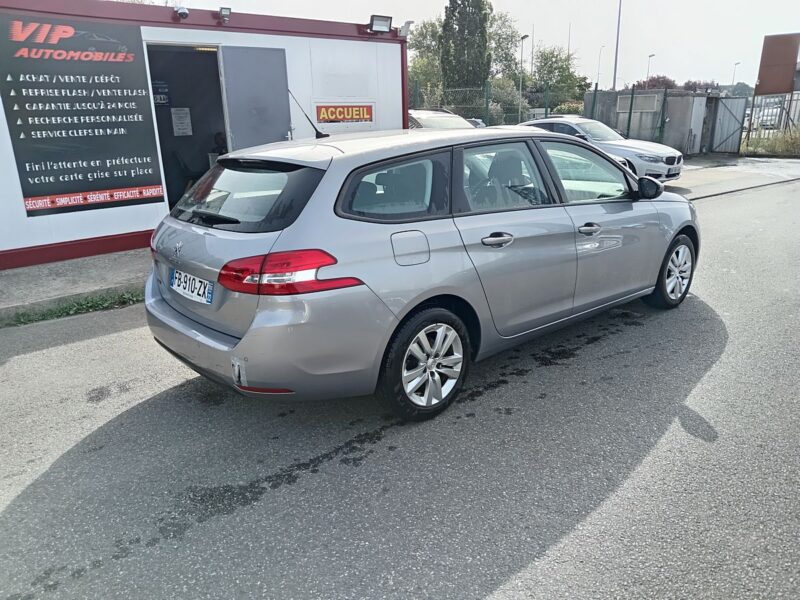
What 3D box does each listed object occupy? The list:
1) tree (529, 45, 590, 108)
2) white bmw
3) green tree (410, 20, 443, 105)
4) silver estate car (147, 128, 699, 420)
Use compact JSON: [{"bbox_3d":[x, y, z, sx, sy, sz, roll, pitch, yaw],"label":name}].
[{"bbox_3d":[9.248,-11.819,33.847,4.000,5.700,4.000,3,17,14],"label":"tree"},{"bbox_3d":[4.280,-3.545,13.880,1.840,1.510,4.820,-15,21,-38],"label":"white bmw"},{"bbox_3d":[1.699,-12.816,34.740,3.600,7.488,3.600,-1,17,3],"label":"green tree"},{"bbox_3d":[0.592,-0.510,4.305,4.585,1.470,1.820,-15,21,-38],"label":"silver estate car"}]

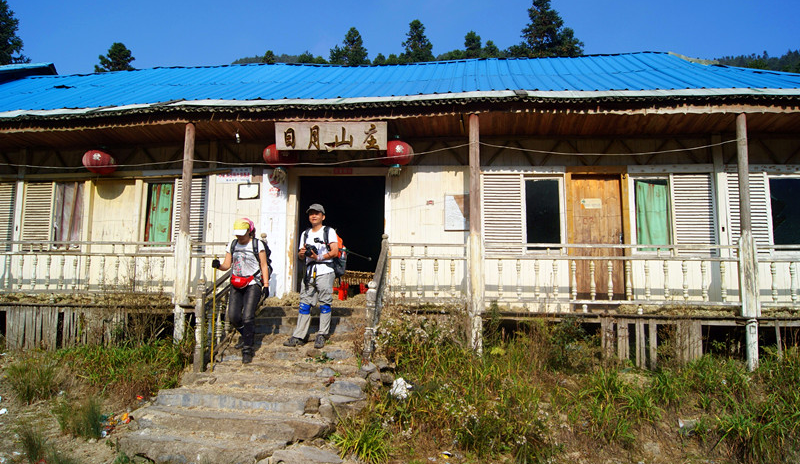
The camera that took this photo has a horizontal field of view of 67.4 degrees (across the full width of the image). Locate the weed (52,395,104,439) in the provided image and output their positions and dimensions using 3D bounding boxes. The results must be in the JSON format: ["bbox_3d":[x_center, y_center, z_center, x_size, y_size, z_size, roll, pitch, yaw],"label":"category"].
[{"bbox_3d":[-2.973,1.720,5.550,0.460,0.380,0.380,0,-7,6],"label":"weed"}]

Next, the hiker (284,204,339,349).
[{"bbox_3d":[-1.063,0.514,7.253,0.580,1.710,0.520,-1,-7,17],"label":"hiker"}]

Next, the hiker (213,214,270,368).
[{"bbox_3d":[-1.756,0.639,6.670,0.580,1.590,0.480,0,-7,8],"label":"hiker"}]

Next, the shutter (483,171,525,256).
[{"bbox_3d":[1.524,-0.252,8.883,0.599,1.227,0.050,0,-7,6],"label":"shutter"}]

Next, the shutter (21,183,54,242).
[{"bbox_3d":[-5.868,-0.239,9.723,0.569,1.139,0.050,0,-7,6],"label":"shutter"}]

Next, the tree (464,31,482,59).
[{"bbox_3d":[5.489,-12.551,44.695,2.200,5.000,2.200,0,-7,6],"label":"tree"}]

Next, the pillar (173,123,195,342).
[{"bbox_3d":[-3.002,-0.012,8.321,0.180,3.070,0.180,0,-7,3],"label":"pillar"}]

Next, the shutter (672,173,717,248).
[{"bbox_3d":[4.201,-0.247,8.577,0.613,1.192,0.050,0,-7,6],"label":"shutter"}]

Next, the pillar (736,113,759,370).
[{"bbox_3d":[4.370,0.119,7.538,0.200,3.234,0.190,0,-7,6],"label":"pillar"}]

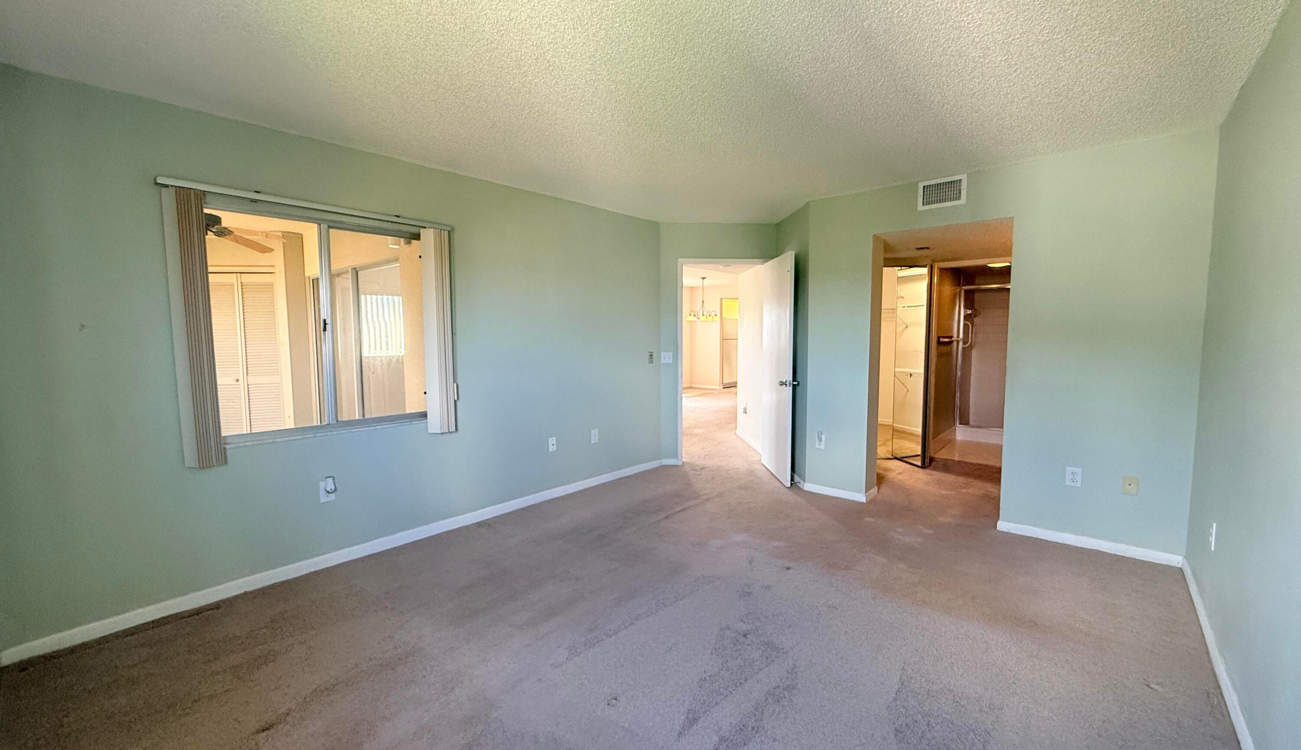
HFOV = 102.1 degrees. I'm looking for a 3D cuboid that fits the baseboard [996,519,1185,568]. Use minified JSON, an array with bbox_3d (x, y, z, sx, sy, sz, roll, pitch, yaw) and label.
[{"bbox_3d":[2.717,1.054,3.314,0.900,0.068,0.017,4,6,41],"label":"baseboard"}]

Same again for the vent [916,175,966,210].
[{"bbox_3d":[2.047,-1.276,3.693,0.300,0.198,0.025,4,6,41],"label":"vent"}]

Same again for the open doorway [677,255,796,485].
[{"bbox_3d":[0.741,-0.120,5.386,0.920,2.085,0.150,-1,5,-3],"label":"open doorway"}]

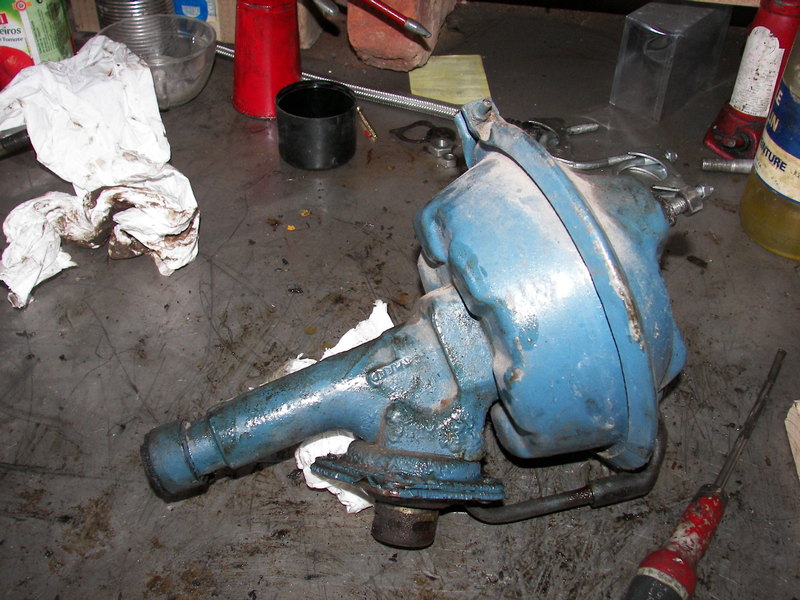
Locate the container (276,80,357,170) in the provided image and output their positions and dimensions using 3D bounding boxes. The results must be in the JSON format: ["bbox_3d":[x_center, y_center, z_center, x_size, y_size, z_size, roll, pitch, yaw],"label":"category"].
[{"bbox_3d":[-0.072,-0.151,0.728,0.068,0.054,0.068,1,41,0],"label":"container"}]

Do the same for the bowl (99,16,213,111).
[{"bbox_3d":[-0.231,-0.224,0.803,0.112,0.058,0.112,1,41,-1],"label":"bowl"}]

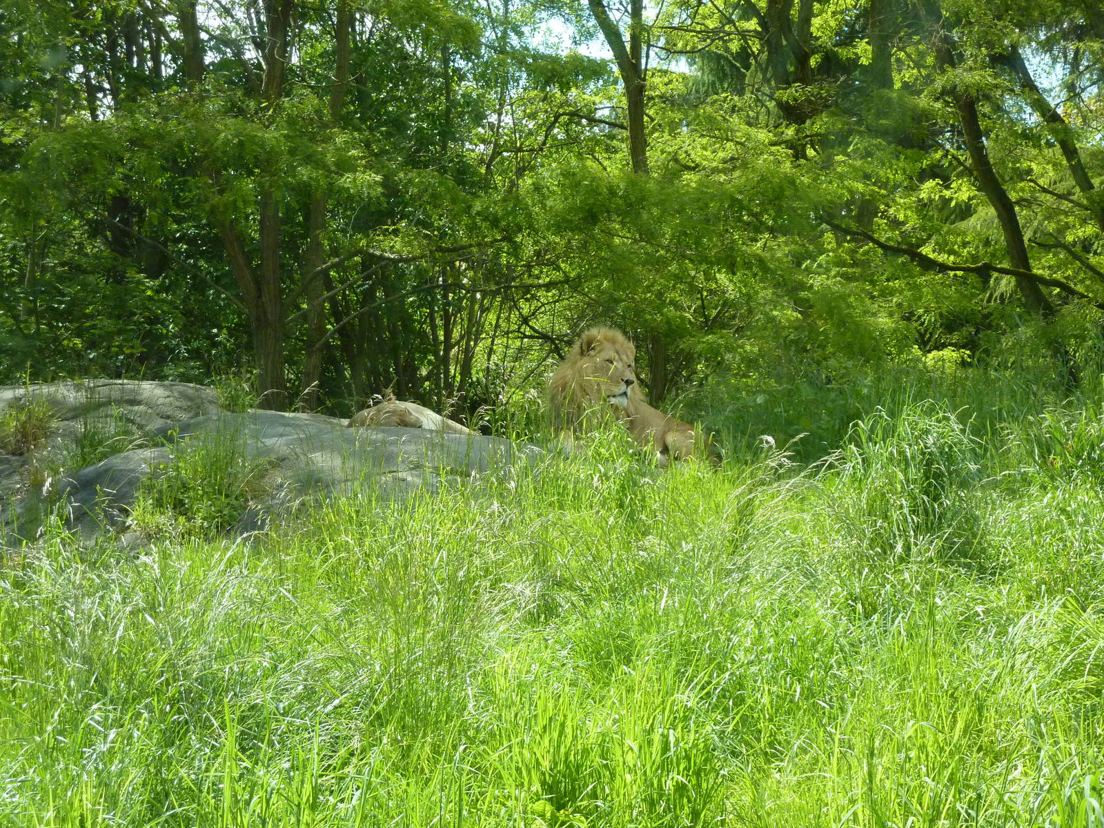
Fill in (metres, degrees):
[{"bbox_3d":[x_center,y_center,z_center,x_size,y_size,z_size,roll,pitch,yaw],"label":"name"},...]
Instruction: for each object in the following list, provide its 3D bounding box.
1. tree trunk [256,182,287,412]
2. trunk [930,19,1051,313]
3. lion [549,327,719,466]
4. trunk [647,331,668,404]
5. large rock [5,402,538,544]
[{"bbox_3d":[-2.506,-1.036,20.500,0.280,2.000,0.280,0,2,0],"label":"tree trunk"},{"bbox_3d":[4.314,-2.430,22.500,0.400,2.950,0.350,-19,2,0],"label":"trunk"},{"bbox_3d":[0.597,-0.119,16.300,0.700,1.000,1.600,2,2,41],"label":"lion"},{"bbox_3d":[0.943,-0.412,20.500,0.180,0.680,0.180,0,2,0],"label":"trunk"},{"bbox_3d":[-1.779,0.348,14.600,3.350,0.850,2.400,0,2,0],"label":"large rock"}]

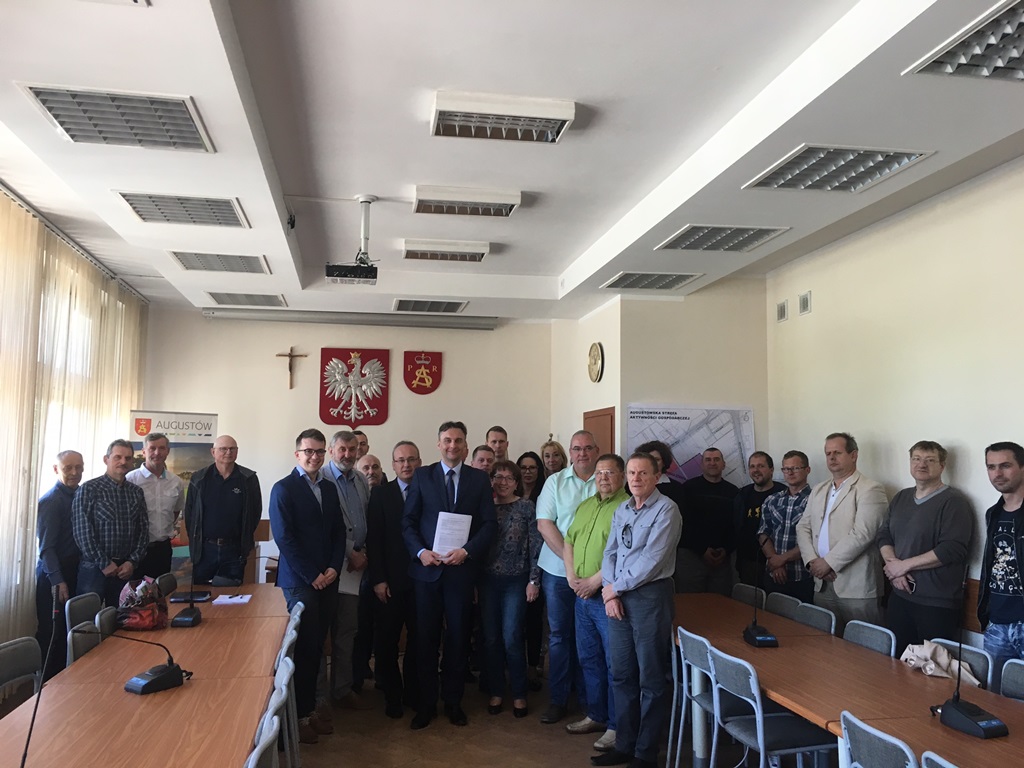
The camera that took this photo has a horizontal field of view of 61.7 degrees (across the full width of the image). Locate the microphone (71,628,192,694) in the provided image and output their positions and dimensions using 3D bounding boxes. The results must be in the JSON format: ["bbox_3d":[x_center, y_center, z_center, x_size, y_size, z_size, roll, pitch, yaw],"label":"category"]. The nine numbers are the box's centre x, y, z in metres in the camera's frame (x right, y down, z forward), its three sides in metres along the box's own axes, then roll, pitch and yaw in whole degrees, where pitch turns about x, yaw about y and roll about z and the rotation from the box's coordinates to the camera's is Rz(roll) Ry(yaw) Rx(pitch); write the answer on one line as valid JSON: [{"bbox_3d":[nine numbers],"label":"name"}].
[{"bbox_3d":[-1.452,1.032,3.232,0.120,0.264,0.415,-3,-6,37],"label":"microphone"}]

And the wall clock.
[{"bbox_3d":[0.752,-0.193,7.723,0.045,0.360,0.360,1,-5,-10],"label":"wall clock"}]

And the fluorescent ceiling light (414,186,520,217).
[{"bbox_3d":[-0.281,-1.101,5.208,0.617,0.081,0.297,1,-5,-10],"label":"fluorescent ceiling light"}]

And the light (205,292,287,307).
[{"bbox_3d":[-2.324,-0.750,7.530,0.620,0.060,0.610,1,-5,-10],"label":"light"}]

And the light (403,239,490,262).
[{"bbox_3d":[-0.495,-0.984,6.362,0.609,0.078,0.300,1,-5,-10],"label":"light"}]

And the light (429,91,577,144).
[{"bbox_3d":[-0.050,-1.214,3.929,0.617,0.081,0.297,1,-5,-10],"label":"light"}]

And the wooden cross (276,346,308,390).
[{"bbox_3d":[-2.069,-0.149,8.055,0.285,0.405,0.035,1,-5,-10],"label":"wooden cross"}]

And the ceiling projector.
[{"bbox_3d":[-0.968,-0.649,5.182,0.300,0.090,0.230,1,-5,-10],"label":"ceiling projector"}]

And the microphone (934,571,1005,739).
[{"bbox_3d":[1.549,0.888,2.894,0.115,0.525,0.185,2,-5,-18],"label":"microphone"}]

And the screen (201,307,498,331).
[{"bbox_3d":[-1.493,-0.613,8.164,2.760,0.125,0.110,1,-5,-10],"label":"screen"}]

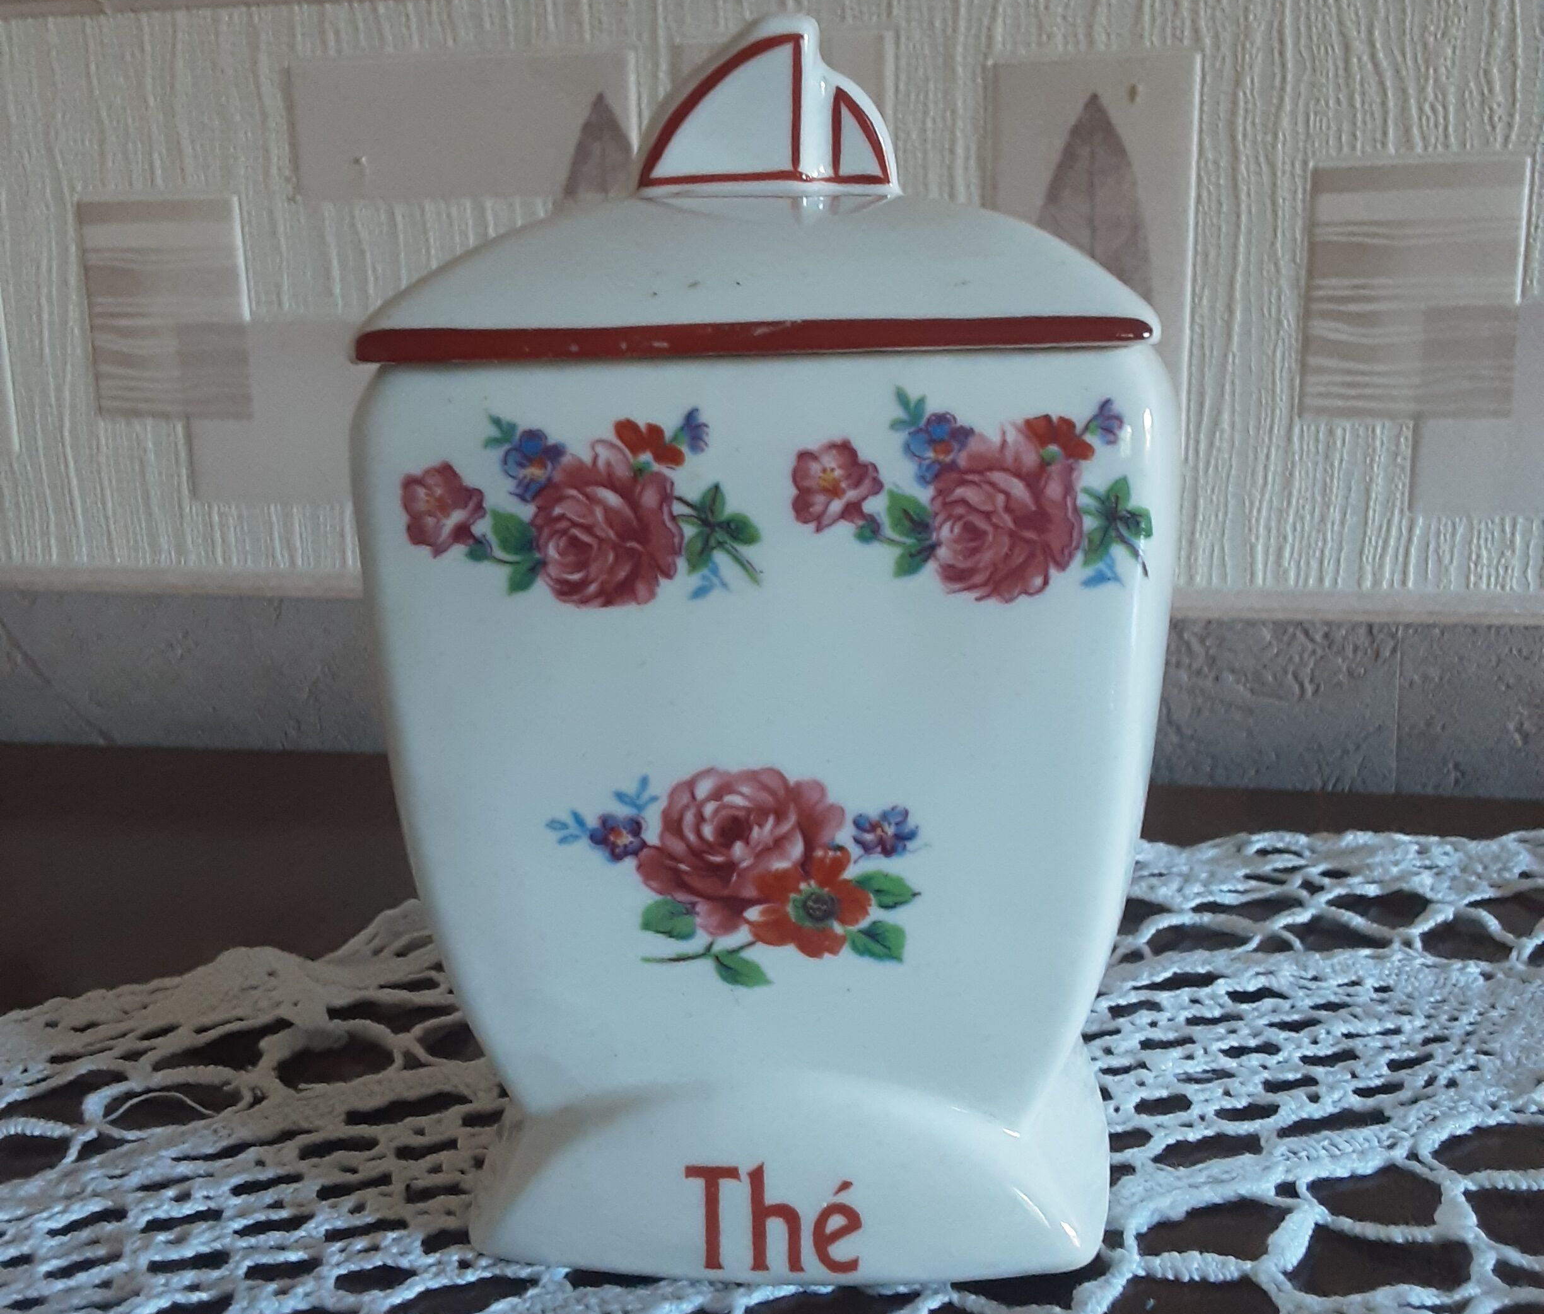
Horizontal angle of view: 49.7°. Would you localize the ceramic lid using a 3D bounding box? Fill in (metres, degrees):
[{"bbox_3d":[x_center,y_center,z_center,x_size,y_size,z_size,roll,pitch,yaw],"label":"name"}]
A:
[{"bbox_3d":[-0.003,-0.082,0.289,0.124,0.057,0.084,0,11,3],"label":"ceramic lid"}]

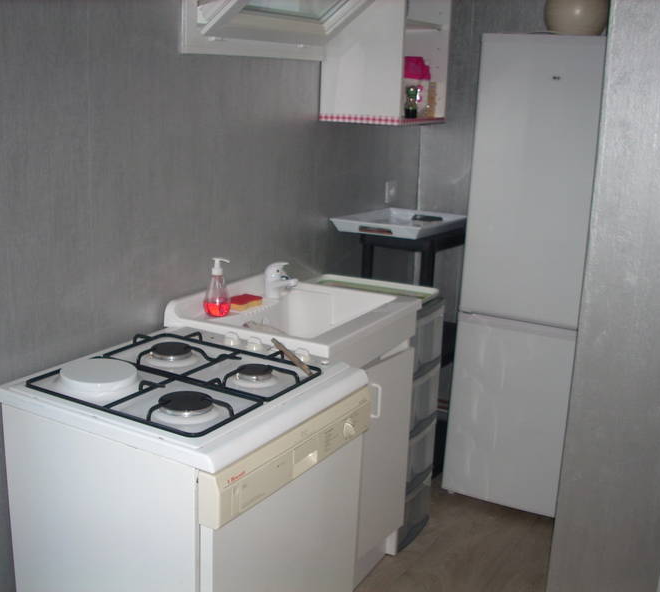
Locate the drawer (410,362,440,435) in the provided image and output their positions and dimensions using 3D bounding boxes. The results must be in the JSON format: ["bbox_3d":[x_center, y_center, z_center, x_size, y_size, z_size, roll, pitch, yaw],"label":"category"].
[{"bbox_3d":[0.164,0.335,2.960,0.385,0.195,0.258,10,16,30],"label":"drawer"}]

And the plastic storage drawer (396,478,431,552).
[{"bbox_3d":[0.150,0.726,3.058,0.385,0.190,0.258,10,16,30],"label":"plastic storage drawer"}]

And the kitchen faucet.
[{"bbox_3d":[-0.149,-0.047,2.595,0.103,0.112,0.046,6,15,15],"label":"kitchen faucet"}]

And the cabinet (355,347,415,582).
[{"bbox_3d":[-0.093,0.508,2.633,0.472,0.810,0.595,10,16,30],"label":"cabinet"}]

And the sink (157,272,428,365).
[{"bbox_3d":[-0.080,0.085,2.526,0.510,0.185,0.620,10,16,30],"label":"sink"}]

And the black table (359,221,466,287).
[{"bbox_3d":[0.371,0.209,3.451,0.315,1.025,0.555,10,16,30],"label":"black table"}]

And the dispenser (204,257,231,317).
[{"bbox_3d":[-0.317,-0.024,2.391,0.078,0.165,0.076,2,14,0],"label":"dispenser"}]

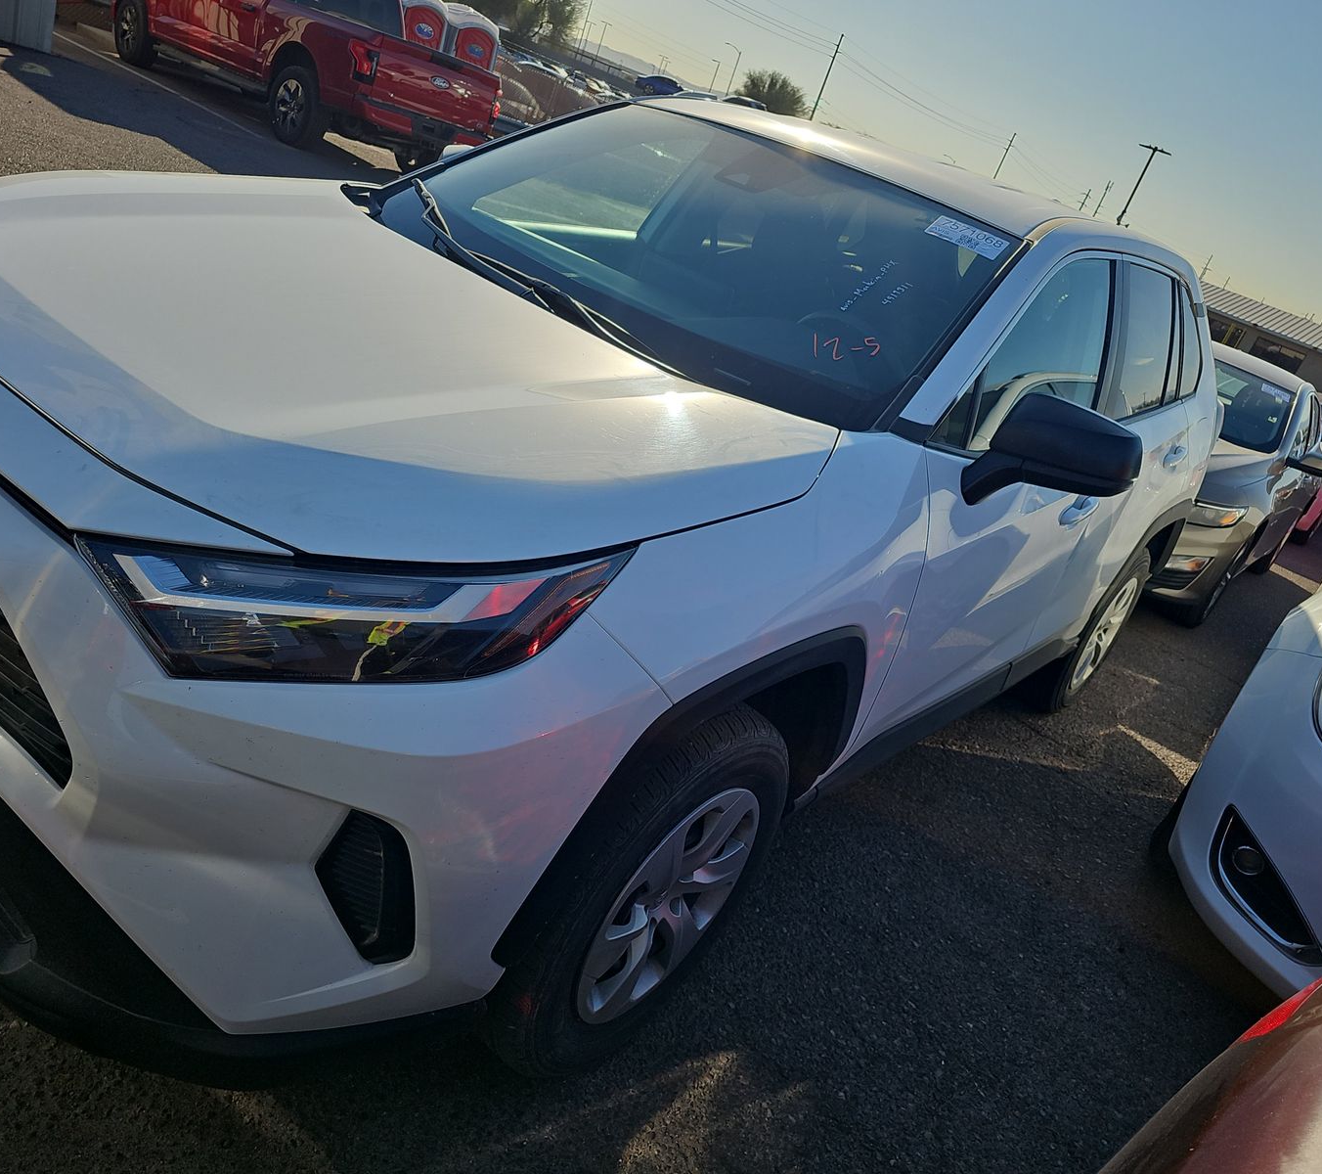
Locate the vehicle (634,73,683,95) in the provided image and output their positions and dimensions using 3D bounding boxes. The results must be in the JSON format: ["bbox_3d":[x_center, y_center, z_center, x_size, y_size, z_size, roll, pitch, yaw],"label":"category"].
[{"bbox_3d":[0.455,-34.491,72.189,4.500,1.460,1.800,19,24,-3],"label":"vehicle"}]

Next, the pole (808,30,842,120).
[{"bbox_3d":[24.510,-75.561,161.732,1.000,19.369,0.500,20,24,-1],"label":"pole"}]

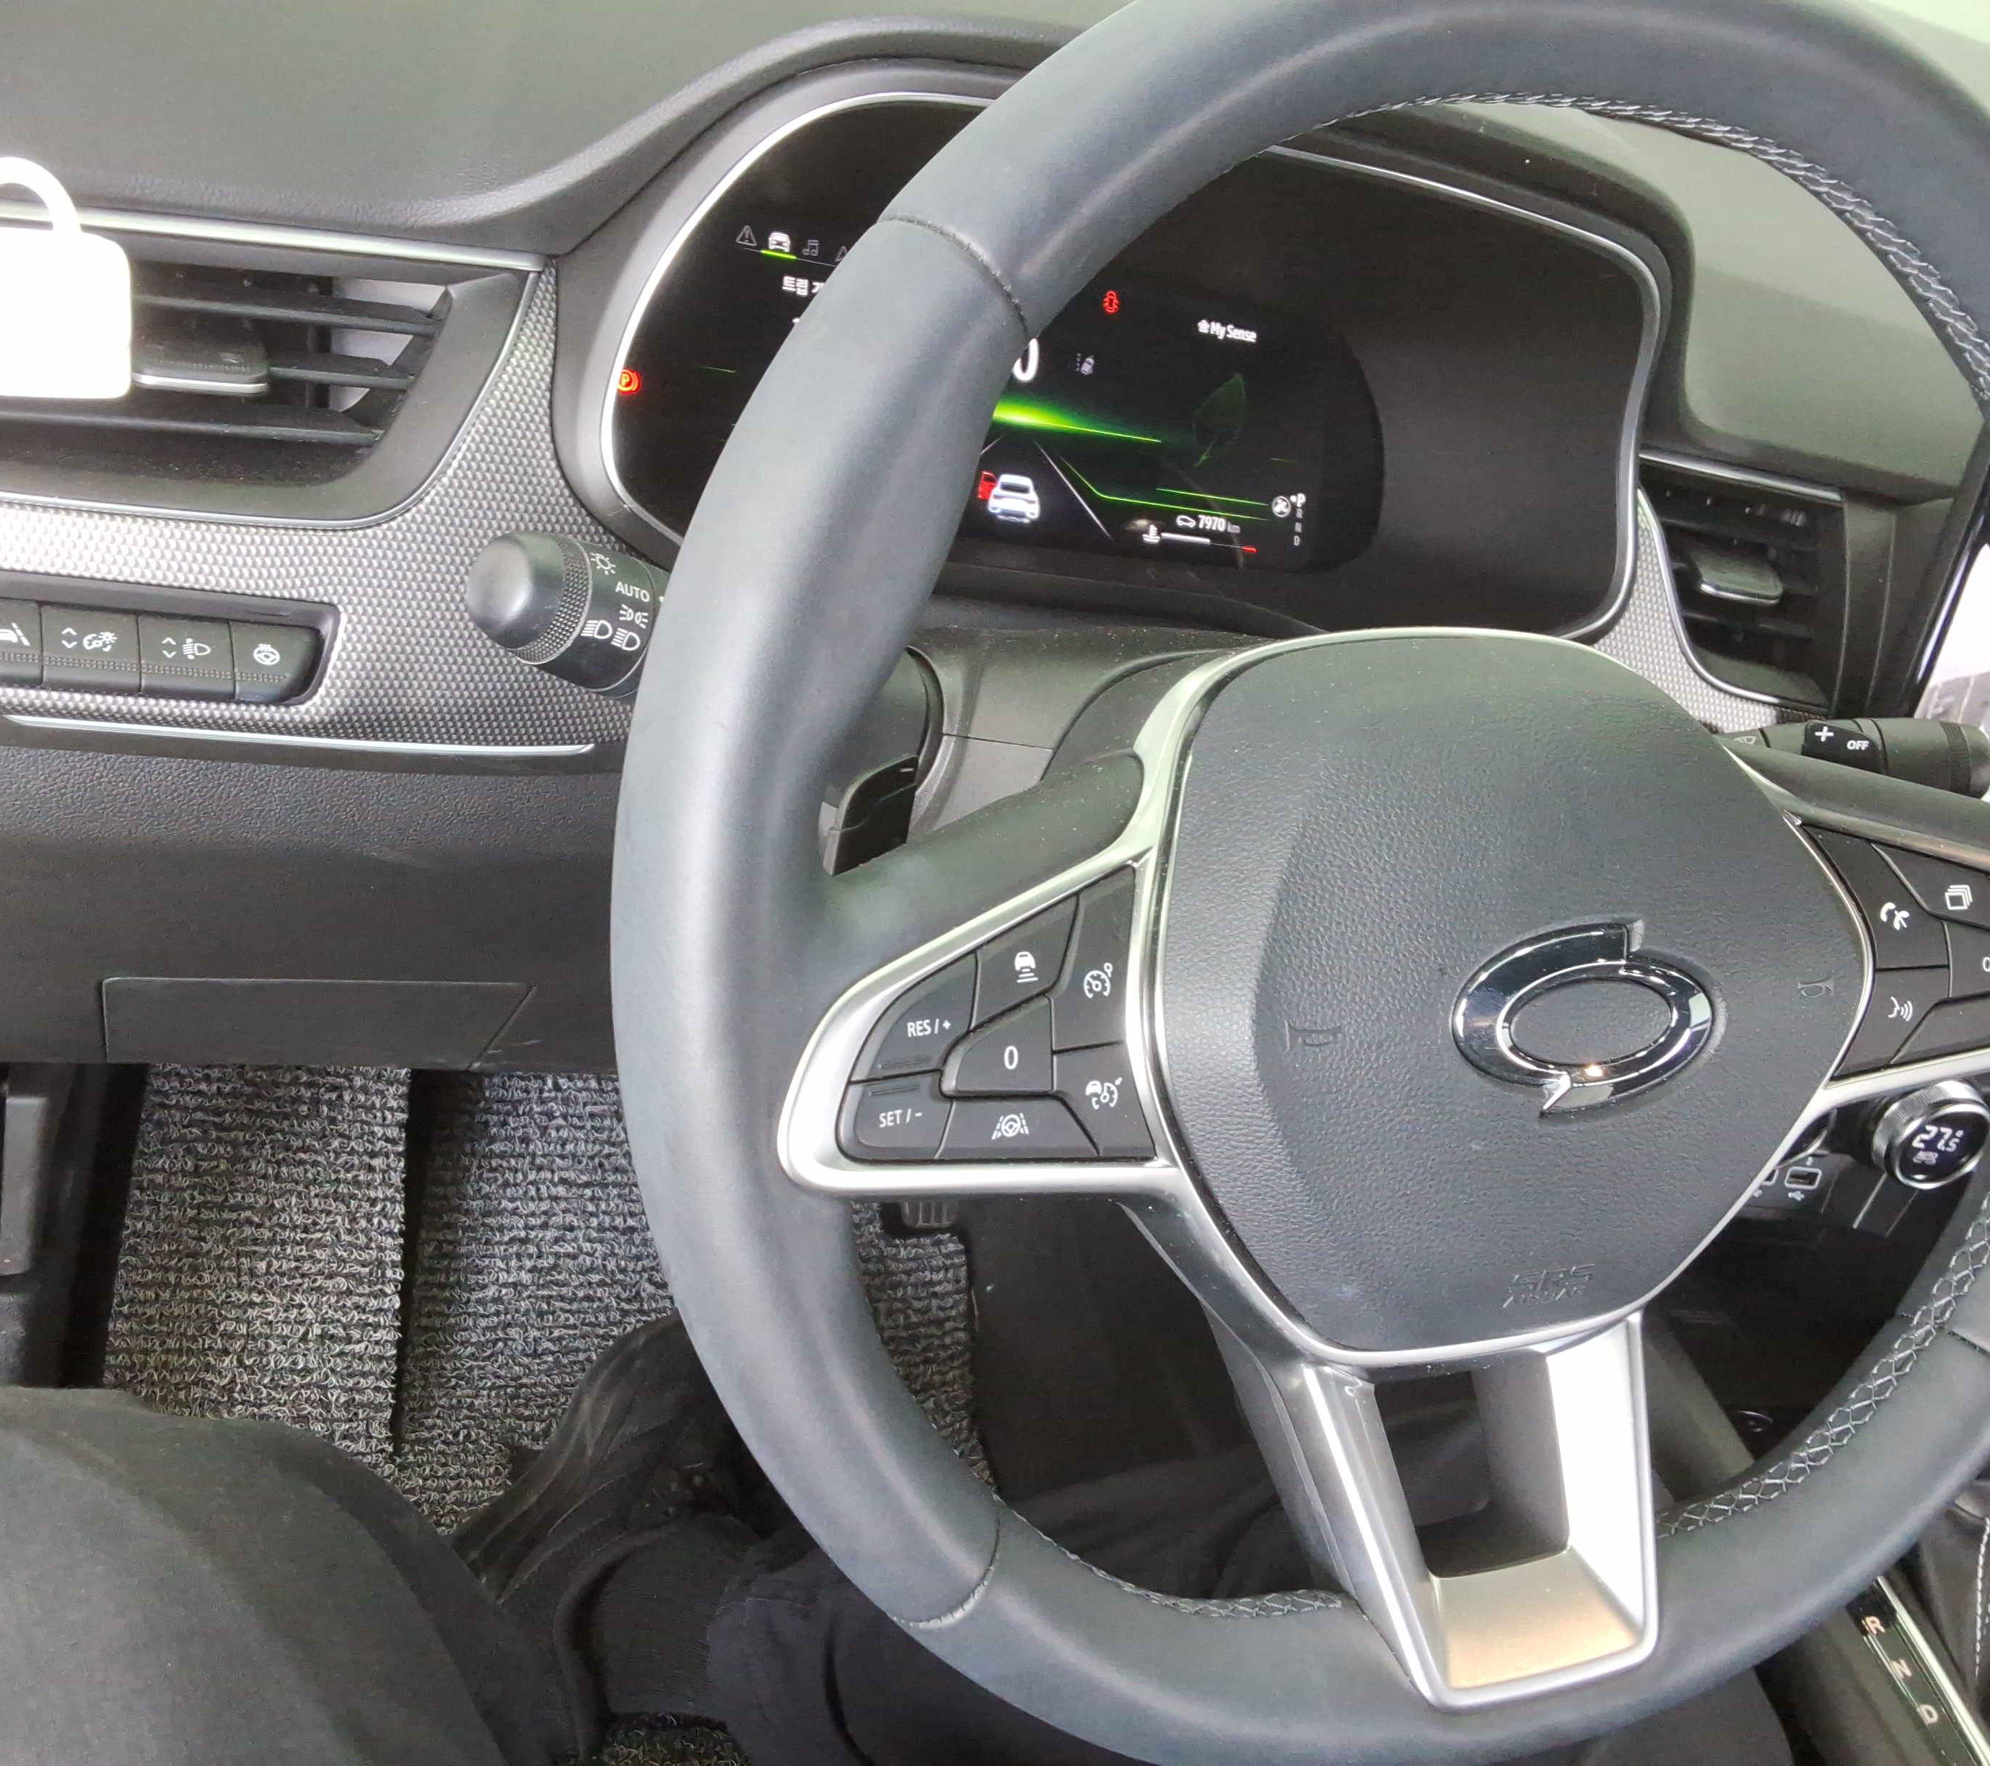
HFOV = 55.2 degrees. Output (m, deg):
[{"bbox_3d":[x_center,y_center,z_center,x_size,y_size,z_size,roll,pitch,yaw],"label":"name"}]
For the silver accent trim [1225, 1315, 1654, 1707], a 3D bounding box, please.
[{"bbox_3d":[0.102,0.126,0.409,0.085,0.079,0.032,-3,-8,-21],"label":"silver accent trim"}]

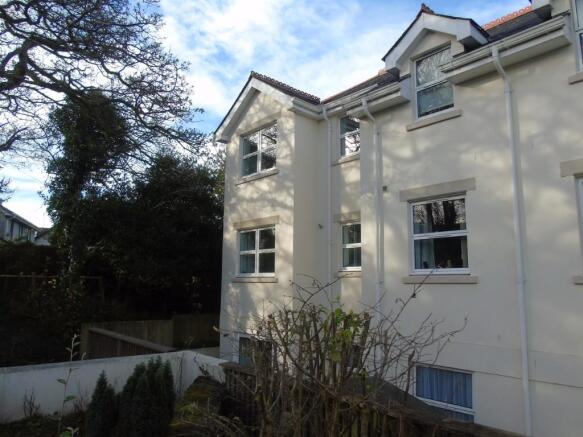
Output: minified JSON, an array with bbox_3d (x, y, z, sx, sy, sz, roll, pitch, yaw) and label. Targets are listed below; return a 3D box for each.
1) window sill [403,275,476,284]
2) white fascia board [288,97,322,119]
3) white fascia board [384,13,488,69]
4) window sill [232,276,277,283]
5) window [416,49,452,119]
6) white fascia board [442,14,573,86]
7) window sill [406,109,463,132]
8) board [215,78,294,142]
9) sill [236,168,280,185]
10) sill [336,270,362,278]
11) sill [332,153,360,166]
[{"bbox_3d":[2.356,0.980,6.678,0.126,0.112,1.250,9,-12,-42],"label":"window sill"},{"bbox_3d":[0.396,-2.620,10.151,1.066,0.349,0.291,9,-12,-42],"label":"white fascia board"},{"bbox_3d":[2.430,-3.121,7.309,0.485,0.795,1.628,9,-12,-42],"label":"white fascia board"},{"bbox_3d":[-0.892,1.541,10.451,0.126,0.116,1.803,9,-12,-42],"label":"window sill"},{"bbox_3d":[2.448,-2.325,7.250,0.097,1.115,0.737,9,-12,-42],"label":"window"},{"bbox_3d":[3.076,-2.398,6.181,0.339,0.252,1.696,9,-12,-42],"label":"white fascia board"},{"bbox_3d":[2.413,-1.623,7.076,0.126,0.107,0.989,9,-12,-42],"label":"window sill"},{"bbox_3d":[-1.014,-2.994,11.143,0.242,1.386,3.373,9,-12,-42],"label":"board"},{"bbox_3d":[-0.864,-1.060,10.882,0.126,0.121,1.774,9,-12,-42],"label":"sill"},{"bbox_3d":[1.409,1.294,9.635,0.126,0.121,1.018,9,-12,-42],"label":"sill"},{"bbox_3d":[1.438,-1.398,10.080,0.126,0.121,1.037,9,-12,-42],"label":"sill"}]

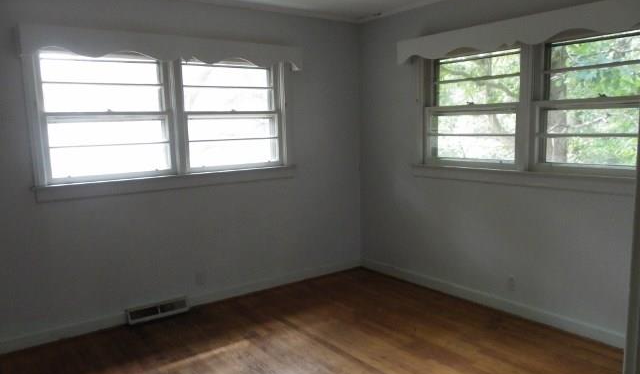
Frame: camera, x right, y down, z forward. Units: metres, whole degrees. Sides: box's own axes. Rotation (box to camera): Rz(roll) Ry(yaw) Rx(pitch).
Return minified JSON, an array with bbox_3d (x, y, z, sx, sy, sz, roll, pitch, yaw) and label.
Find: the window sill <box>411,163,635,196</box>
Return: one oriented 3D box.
[{"bbox_3d":[1.409,-0.060,3.426,0.085,0.107,2.030,-6,9,-36],"label":"window sill"}]

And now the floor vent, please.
[{"bbox_3d":[-1.226,0.942,3.693,0.460,0.118,0.055,-6,9,-36],"label":"floor vent"}]

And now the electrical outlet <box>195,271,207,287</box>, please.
[{"bbox_3d":[-0.963,0.751,3.890,0.075,0.120,0.012,-6,9,-36],"label":"electrical outlet"}]

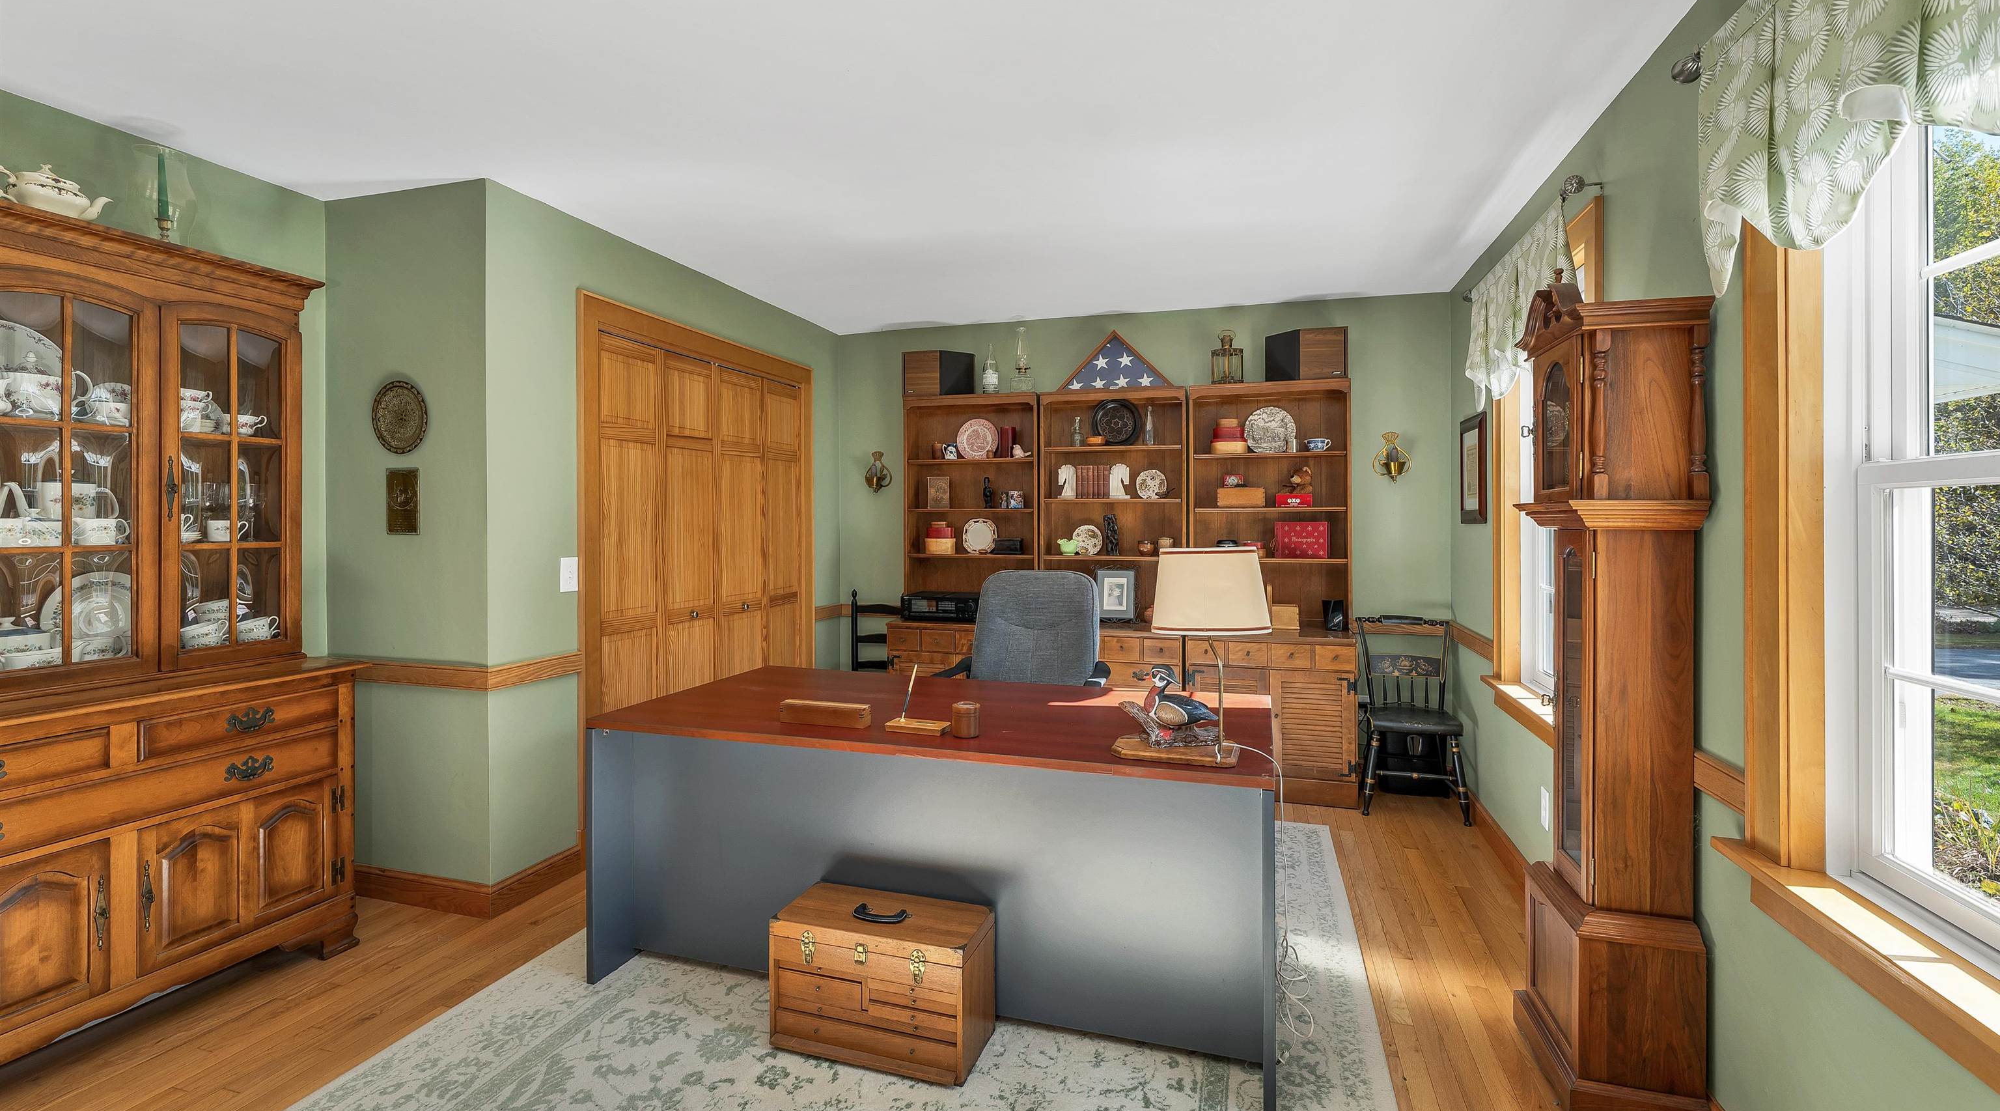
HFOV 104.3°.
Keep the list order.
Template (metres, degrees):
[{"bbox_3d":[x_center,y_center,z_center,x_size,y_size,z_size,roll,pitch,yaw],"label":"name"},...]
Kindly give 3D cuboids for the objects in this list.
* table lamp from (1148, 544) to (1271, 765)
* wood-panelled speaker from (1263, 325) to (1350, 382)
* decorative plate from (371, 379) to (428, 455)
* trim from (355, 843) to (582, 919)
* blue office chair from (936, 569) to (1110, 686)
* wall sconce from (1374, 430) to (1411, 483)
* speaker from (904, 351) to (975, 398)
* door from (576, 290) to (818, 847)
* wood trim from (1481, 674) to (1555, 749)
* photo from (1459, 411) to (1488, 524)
[{"bbox_3d":[0.496,0.235,1.837,0.290,0.515,0.200,0,1,16],"label":"table lamp"},{"bbox_3d":[1.518,-0.979,3.881,0.400,0.250,0.220,0,1,15],"label":"wood-panelled speaker"},{"bbox_3d":[-2.073,-0.474,2.682,0.265,0.260,0.025,0,1,15],"label":"decorative plate"},{"bbox_3d":[-1.938,1.134,2.838,0.700,0.110,0.380,0,1,16],"label":"trim"},{"bbox_3d":[0.084,0.617,3.106,0.660,1.110,0.680,0,1,17],"label":"blue office chair"},{"bbox_3d":[1.950,-0.494,3.877,0.165,0.255,0.110,0,1,15],"label":"wall sconce"},{"bbox_3d":[-0.307,-1.013,4.395,0.420,0.255,0.220,0,1,15],"label":"speaker"},{"bbox_3d":[-1.339,0.059,3.710,0.080,2.180,1.660,0,1,17],"label":"door"},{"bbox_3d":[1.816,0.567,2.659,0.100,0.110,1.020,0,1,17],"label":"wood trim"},{"bbox_3d":[2.069,-0.378,3.407,0.030,0.460,0.430,0,1,17],"label":"photo"}]

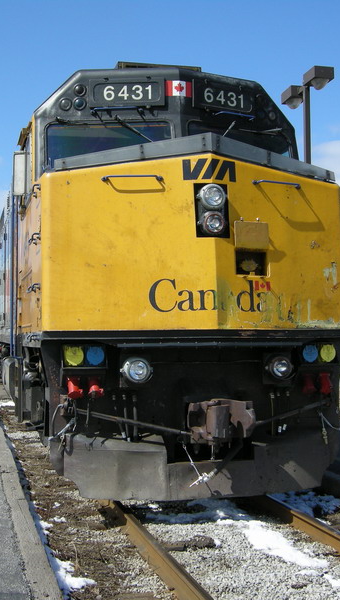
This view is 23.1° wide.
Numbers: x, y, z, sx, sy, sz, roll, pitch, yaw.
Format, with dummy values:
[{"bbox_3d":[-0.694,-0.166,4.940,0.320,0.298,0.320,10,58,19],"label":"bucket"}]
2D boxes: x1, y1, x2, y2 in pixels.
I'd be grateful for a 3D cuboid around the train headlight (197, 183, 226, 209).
[{"bbox_3d":[0.386,-0.972,7.740,0.255,0.235,0.130,1,-2,-14],"label":"train headlight"}]

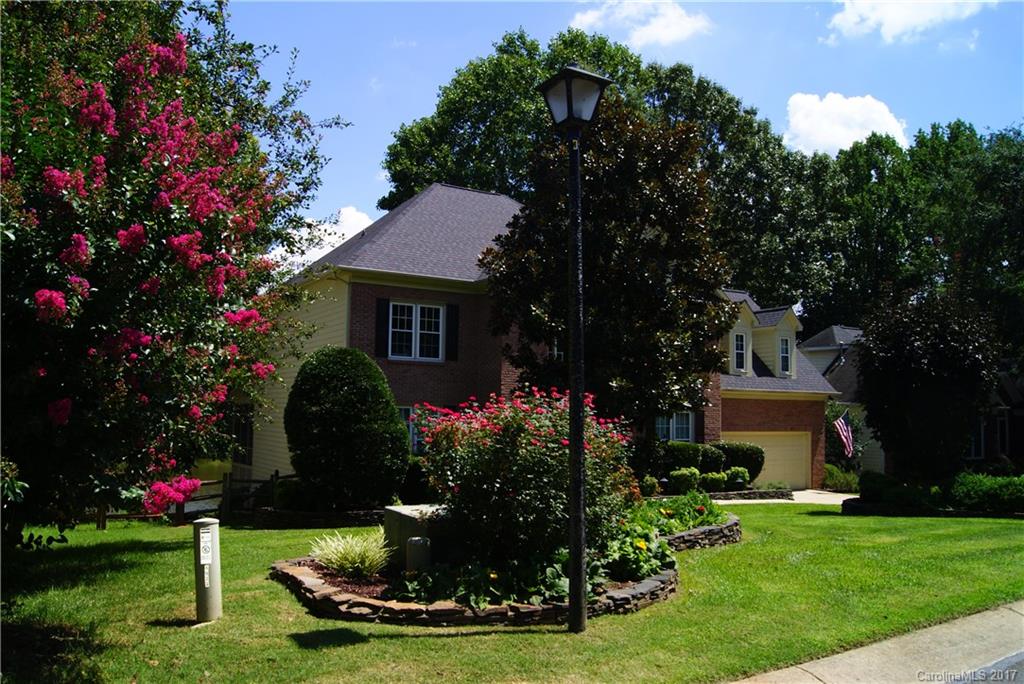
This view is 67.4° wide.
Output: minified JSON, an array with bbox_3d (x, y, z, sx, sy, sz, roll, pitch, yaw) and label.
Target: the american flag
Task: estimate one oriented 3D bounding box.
[{"bbox_3d":[12.640,3.527,29.300,0.350,1.850,0.780,4,-6,-33],"label":"american flag"}]

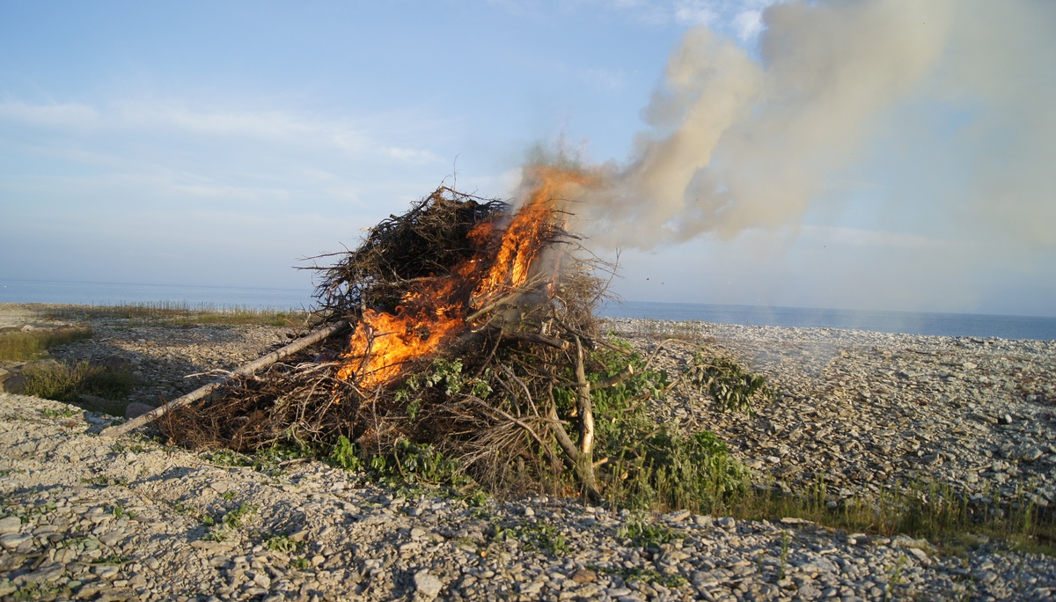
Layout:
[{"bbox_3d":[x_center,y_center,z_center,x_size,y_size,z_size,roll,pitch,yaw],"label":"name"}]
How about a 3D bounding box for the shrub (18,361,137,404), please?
[{"bbox_3d":[-6.359,1.165,11.200,1.450,0.580,0.900,2,0,-18],"label":"shrub"}]

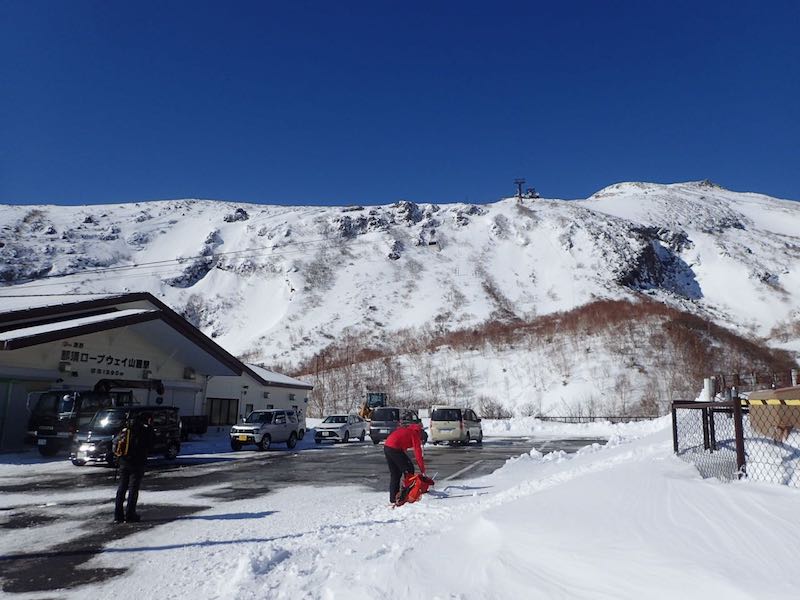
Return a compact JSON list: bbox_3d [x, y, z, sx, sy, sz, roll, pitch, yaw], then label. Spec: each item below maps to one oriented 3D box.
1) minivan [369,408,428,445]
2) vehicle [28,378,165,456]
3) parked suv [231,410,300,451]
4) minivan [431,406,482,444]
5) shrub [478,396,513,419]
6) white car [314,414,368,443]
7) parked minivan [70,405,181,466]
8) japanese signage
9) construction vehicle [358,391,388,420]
[{"bbox_3d":[-0.082,6.545,30.325,1.720,1.840,4.700,-3,-11,14],"label":"minivan"},{"bbox_3d":[-10.767,4.510,22.247,1.980,2.850,6.500,-3,-11,17],"label":"vehicle"},{"bbox_3d":[-5.863,5.672,25.312,1.475,1.700,3.395,-3,-11,17],"label":"parked suv"},{"bbox_3d":[2.982,6.413,29.625,1.695,1.840,4.690,-3,-11,18],"label":"minivan"},{"bbox_3d":[7.553,8.595,45.699,2.800,1.900,2.400,0,-11,0],"label":"shrub"},{"bbox_3d":[-3.154,6.982,31.620,1.695,1.460,4.400,-3,-11,15],"label":"white car"},{"bbox_3d":[-8.795,4.415,18.854,1.475,1.780,3.395,-3,-11,16],"label":"parked minivan"},{"bbox_3d":[-13.549,2.847,27.060,0.100,1.350,5.725,-3,-11,15],"label":"japanese signage"},{"bbox_3d":[-1.952,8.563,44.178,2.250,3.000,5.400,-8,-13,36],"label":"construction vehicle"}]

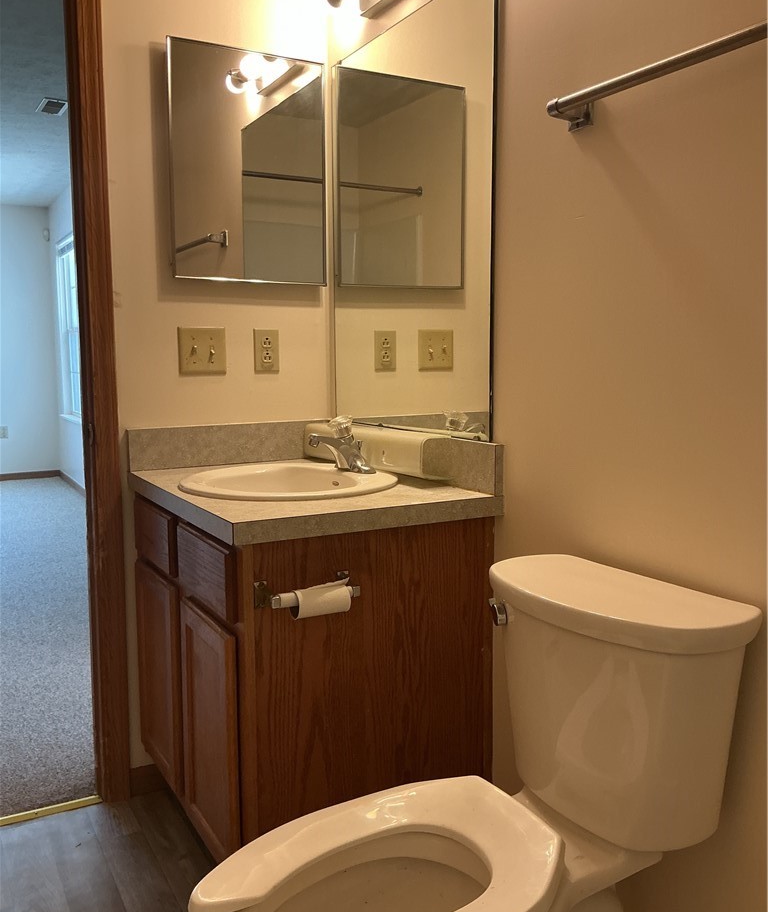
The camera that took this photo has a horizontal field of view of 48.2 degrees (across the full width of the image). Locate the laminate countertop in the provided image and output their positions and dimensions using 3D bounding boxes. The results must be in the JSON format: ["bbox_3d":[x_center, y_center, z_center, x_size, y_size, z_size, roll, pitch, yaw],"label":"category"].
[{"bbox_3d":[-0.193,0.077,1.903,0.564,0.042,0.756,-4,8,-29],"label":"laminate countertop"}]

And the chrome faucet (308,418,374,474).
[{"bbox_3d":[-0.105,-0.026,1.957,0.150,0.130,0.150,-4,8,-29],"label":"chrome faucet"}]

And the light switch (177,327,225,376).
[{"bbox_3d":[-0.452,-0.261,2.147,0.119,0.119,0.012,-4,8,-29],"label":"light switch"}]

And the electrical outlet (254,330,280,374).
[{"bbox_3d":[-0.303,-0.271,2.232,0.070,0.115,0.009,-4,8,-29],"label":"electrical outlet"}]

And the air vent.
[{"bbox_3d":[-1.782,-1.865,4.610,0.125,0.015,0.315,-4,8,-29],"label":"air vent"}]

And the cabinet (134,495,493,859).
[{"bbox_3d":[-0.198,0.490,1.962,0.566,0.796,0.732,-4,8,-29],"label":"cabinet"}]

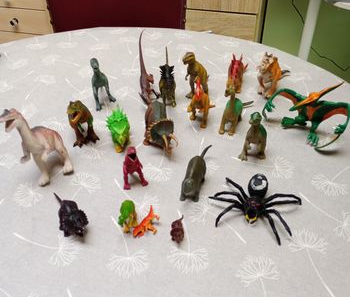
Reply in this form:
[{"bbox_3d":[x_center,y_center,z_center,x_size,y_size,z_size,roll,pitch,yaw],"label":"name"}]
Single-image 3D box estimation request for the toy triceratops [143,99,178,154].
[{"bbox_3d":[-0.034,-0.057,0.770,0.060,0.079,0.163,-10,40,-11],"label":"toy triceratops"}]

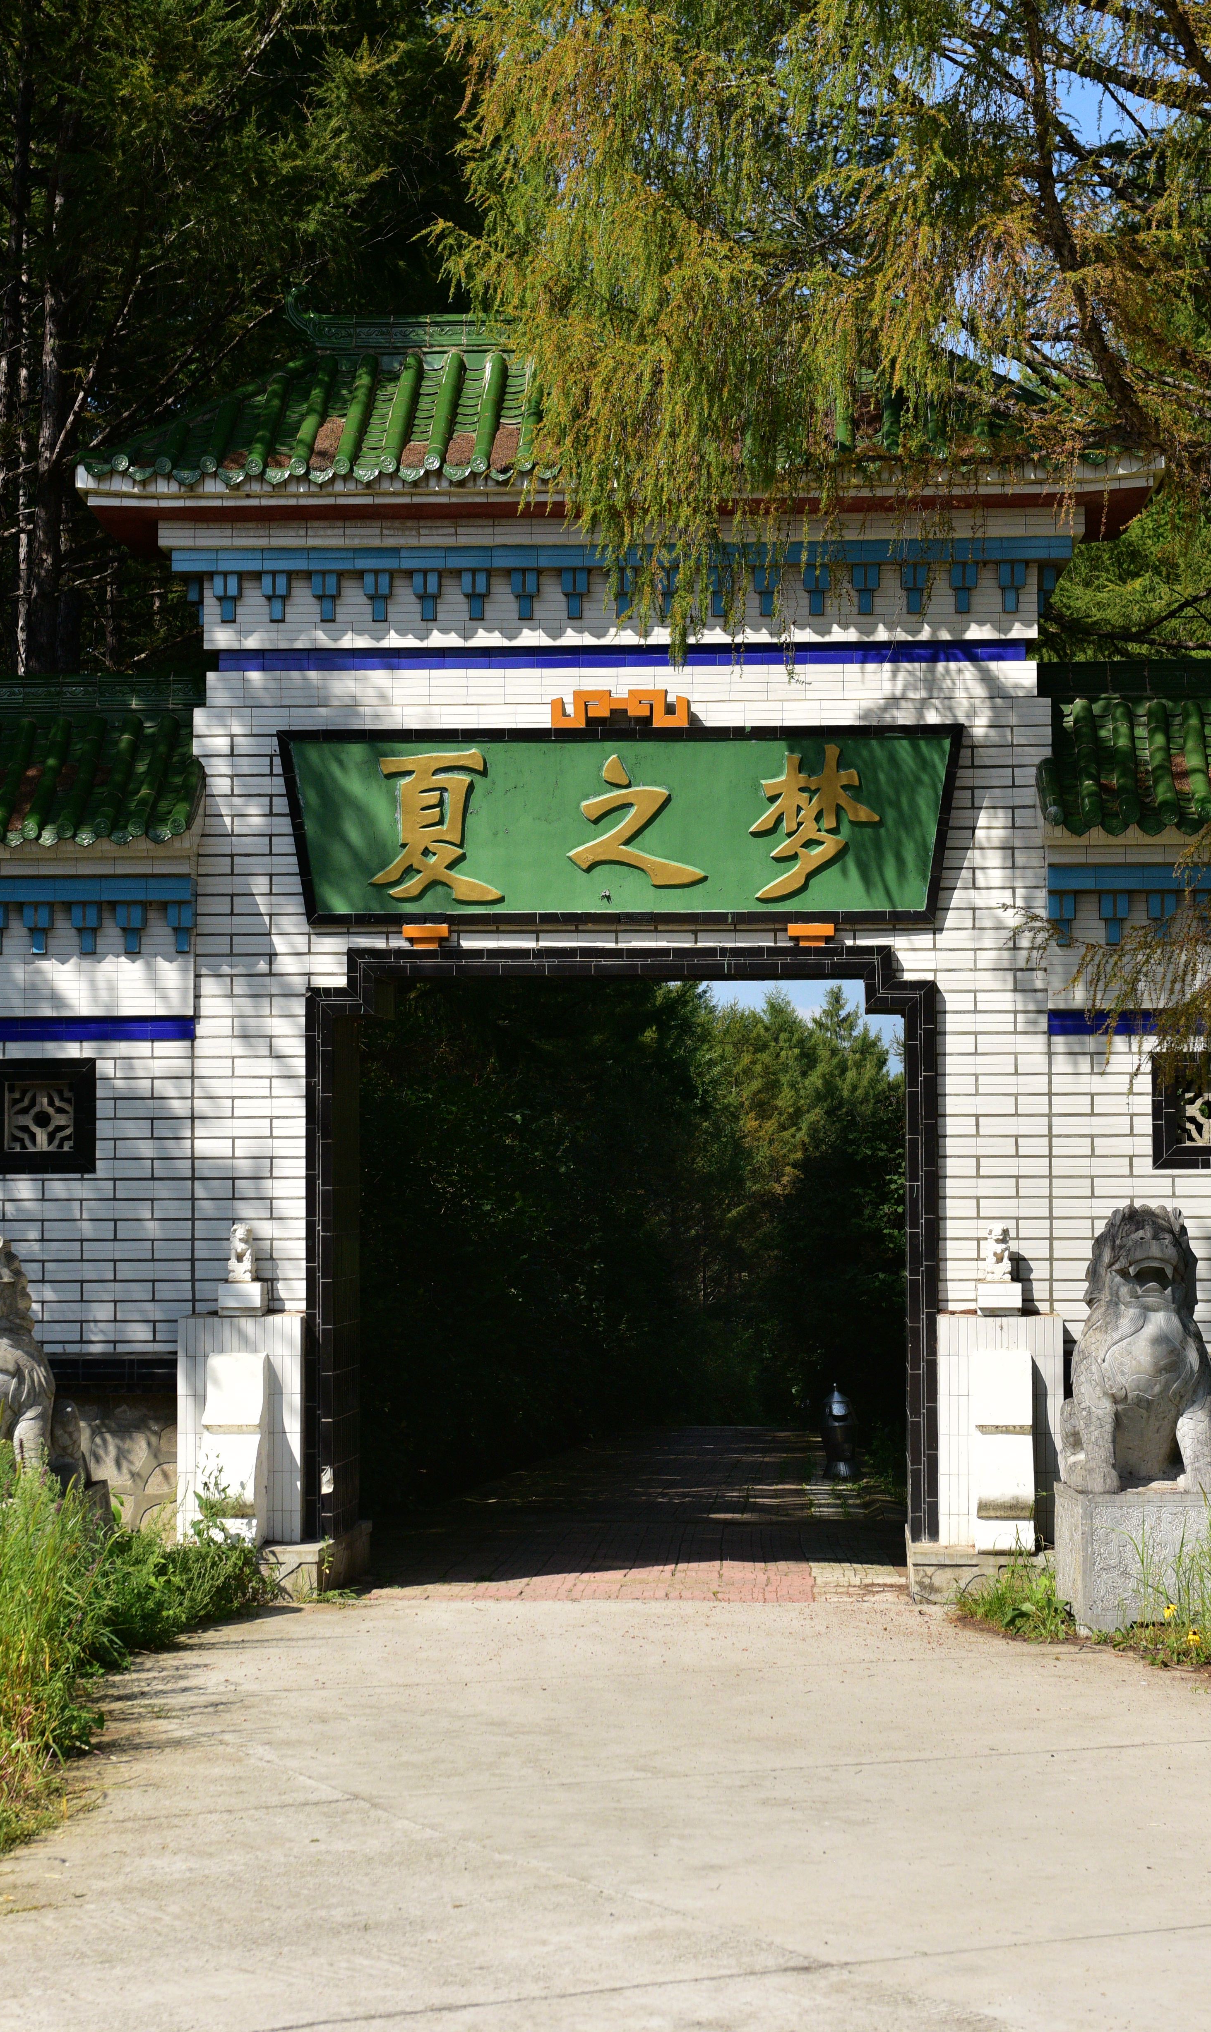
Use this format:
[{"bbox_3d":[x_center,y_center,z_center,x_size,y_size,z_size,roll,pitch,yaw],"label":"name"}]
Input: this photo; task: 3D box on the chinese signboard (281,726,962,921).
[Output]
[{"bbox_3d":[0.082,-0.988,17.594,3.535,1.008,0.120,0,8,5],"label":"chinese signboard"}]

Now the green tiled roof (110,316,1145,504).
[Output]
[{"bbox_3d":[0.119,-3.186,18.187,5.504,1.216,2.050,0,-1,5],"label":"green tiled roof"}]

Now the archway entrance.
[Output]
[{"bbox_3d":[0.120,1.317,18.218,3.356,3.312,1.000,0,-3,5],"label":"archway entrance"}]

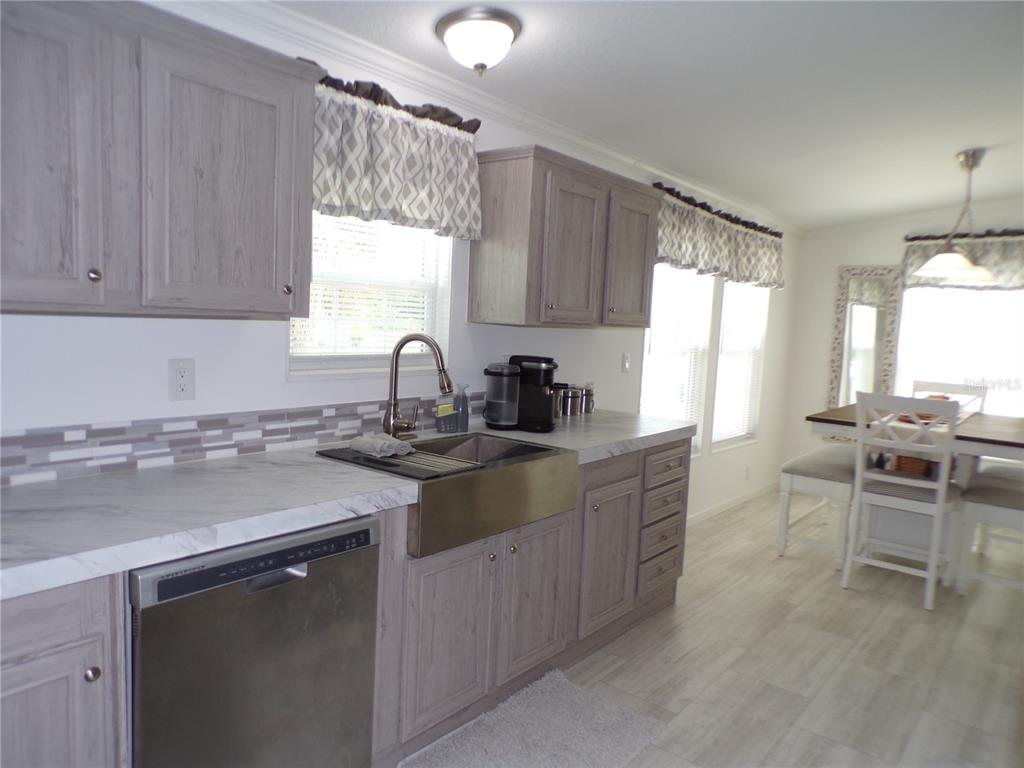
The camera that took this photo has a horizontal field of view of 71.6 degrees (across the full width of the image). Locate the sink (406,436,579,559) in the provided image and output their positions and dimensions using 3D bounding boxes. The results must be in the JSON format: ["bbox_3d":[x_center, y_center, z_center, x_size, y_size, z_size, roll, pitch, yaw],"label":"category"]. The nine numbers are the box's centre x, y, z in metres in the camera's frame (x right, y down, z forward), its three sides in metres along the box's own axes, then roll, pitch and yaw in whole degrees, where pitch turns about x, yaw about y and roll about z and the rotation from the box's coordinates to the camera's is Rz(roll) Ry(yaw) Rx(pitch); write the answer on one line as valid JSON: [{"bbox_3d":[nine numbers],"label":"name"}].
[{"bbox_3d":[-0.211,0.341,2.423,0.505,0.230,0.770,7,7,39],"label":"sink"}]

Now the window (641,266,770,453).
[{"bbox_3d":[1.391,-0.231,4.916,0.090,1.460,2.010,7,7,39],"label":"window"}]

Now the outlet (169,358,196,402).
[{"bbox_3d":[-0.948,-0.011,2.043,0.012,0.118,0.076,7,7,39],"label":"outlet"}]

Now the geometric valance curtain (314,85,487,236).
[{"bbox_3d":[-0.407,-0.785,2.557,0.085,0.422,0.895,7,7,39],"label":"geometric valance curtain"}]

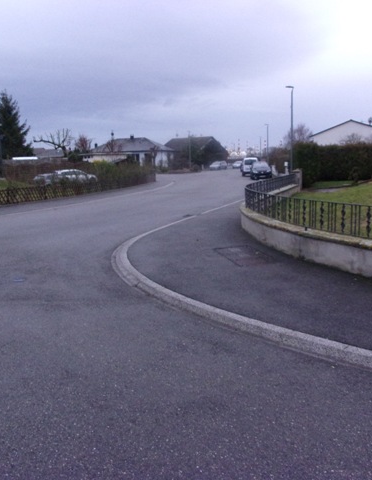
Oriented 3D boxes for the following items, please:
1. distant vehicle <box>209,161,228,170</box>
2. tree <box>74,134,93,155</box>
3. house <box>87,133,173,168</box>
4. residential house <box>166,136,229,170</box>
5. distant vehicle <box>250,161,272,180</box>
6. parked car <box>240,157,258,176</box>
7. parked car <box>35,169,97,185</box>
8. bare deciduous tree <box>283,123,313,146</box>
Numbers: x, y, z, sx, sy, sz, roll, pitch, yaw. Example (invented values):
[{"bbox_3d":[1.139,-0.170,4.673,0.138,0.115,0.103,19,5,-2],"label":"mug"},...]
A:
[{"bbox_3d":[5.100,-11.513,72.090,1.760,1.480,4.200,4,10,23],"label":"distant vehicle"},{"bbox_3d":[-13.081,-11.032,58.985,2.400,5.000,2.400,0,10,0],"label":"tree"},{"bbox_3d":[-8.310,-13.258,71.794,11.500,4.900,8.200,3,10,17],"label":"house"},{"bbox_3d":[1.787,-14.726,78.645,9.000,5.500,8.800,6,11,31],"label":"residential house"},{"bbox_3d":[6.420,-5.924,39.567,1.760,1.470,4.100,1,10,6],"label":"distant vehicle"},{"bbox_3d":[6.450,-7.298,46.434,1.750,1.840,4.200,1,10,6],"label":"parked car"},{"bbox_3d":[-9.056,-4.510,34.735,4.400,1.460,1.780,-3,10,-17],"label":"parked car"},{"bbox_3d":[13.258,-10.856,54.958,3.500,6.000,3.500,0,10,0],"label":"bare deciduous tree"}]

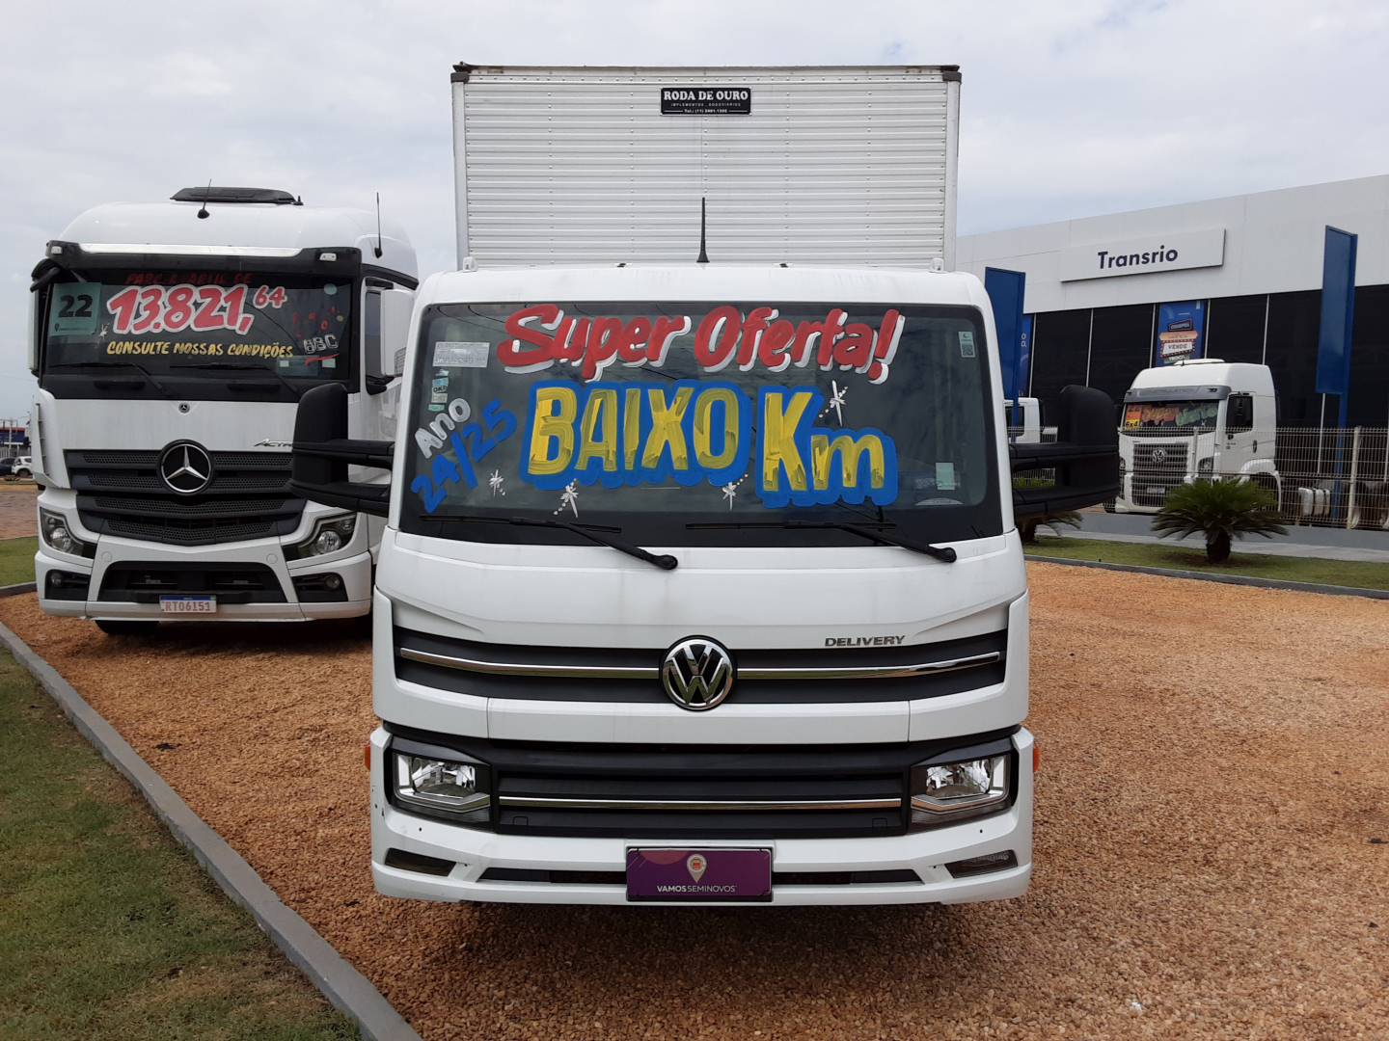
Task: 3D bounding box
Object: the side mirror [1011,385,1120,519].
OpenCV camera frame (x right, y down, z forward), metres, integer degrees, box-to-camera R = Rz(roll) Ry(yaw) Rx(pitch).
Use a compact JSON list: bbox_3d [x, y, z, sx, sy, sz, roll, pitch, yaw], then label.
[{"bbox_3d":[1.225,-0.225,3.709,0.360,0.450,0.230,0,5,1],"label":"side mirror"}]

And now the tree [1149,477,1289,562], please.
[{"bbox_3d":[6.491,0.007,13.900,1.650,1.070,1.600,0,5,0],"label":"tree"}]

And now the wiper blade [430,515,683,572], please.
[{"bbox_3d":[-0.458,0.053,3.446,0.790,0.170,0.130,1,5,13],"label":"wiper blade"}]

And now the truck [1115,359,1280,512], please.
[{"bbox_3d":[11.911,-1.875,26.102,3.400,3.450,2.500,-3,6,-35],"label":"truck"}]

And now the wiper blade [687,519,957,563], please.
[{"bbox_3d":[0.376,0.056,3.404,0.820,0.140,0.130,0,5,1],"label":"wiper blade"}]

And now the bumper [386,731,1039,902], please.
[{"bbox_3d":[0.017,0.862,3.433,2.080,0.470,0.440,0,5,1],"label":"bumper"}]

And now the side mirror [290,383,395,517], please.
[{"bbox_3d":[-1.176,-0.240,3.768,0.340,0.450,0.230,0,5,1],"label":"side mirror"}]

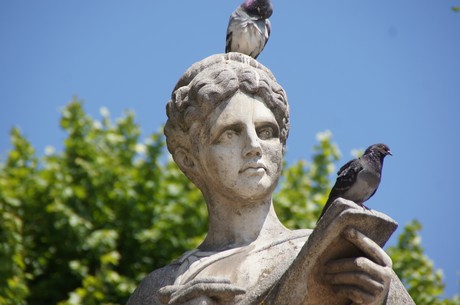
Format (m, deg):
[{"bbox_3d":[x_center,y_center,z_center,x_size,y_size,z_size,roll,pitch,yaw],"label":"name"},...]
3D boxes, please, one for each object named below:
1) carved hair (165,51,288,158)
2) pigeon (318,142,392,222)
[{"bbox_3d":[-0.009,-0.123,10.250,0.310,0.285,0.360,3,-16,-25],"label":"carved hair"},{"bbox_3d":[0.327,0.080,10.000,0.235,0.200,0.120,-9,-18,29],"label":"pigeon"}]

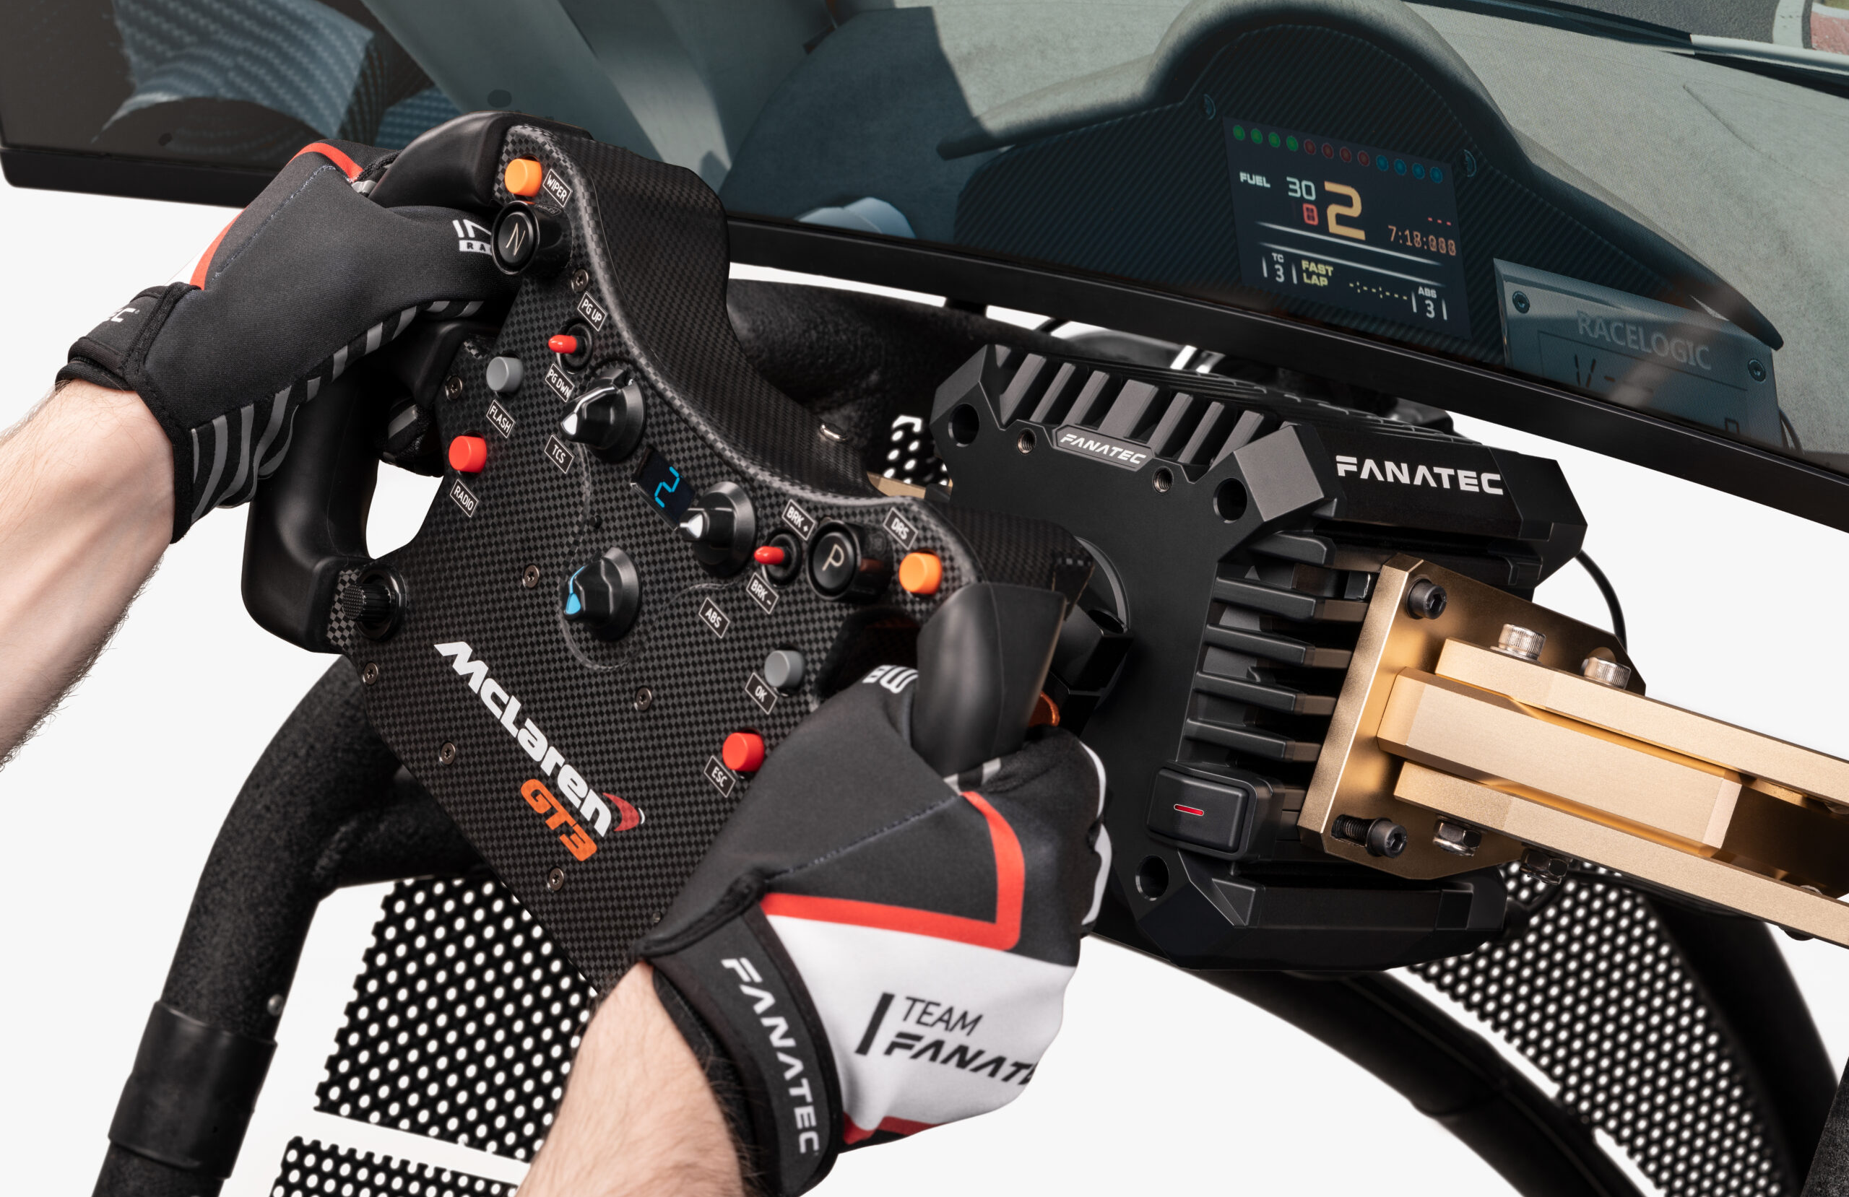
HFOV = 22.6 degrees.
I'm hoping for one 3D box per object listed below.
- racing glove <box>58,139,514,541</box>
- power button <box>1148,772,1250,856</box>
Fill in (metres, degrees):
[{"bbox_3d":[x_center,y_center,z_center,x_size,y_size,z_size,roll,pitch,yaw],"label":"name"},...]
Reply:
[{"bbox_3d":[-0.165,-0.070,1.231,0.082,0.100,0.140,38,40,26],"label":"racing glove"},{"bbox_3d":[0.074,0.058,1.247,0.026,0.017,0.008,13,7,17],"label":"power button"}]

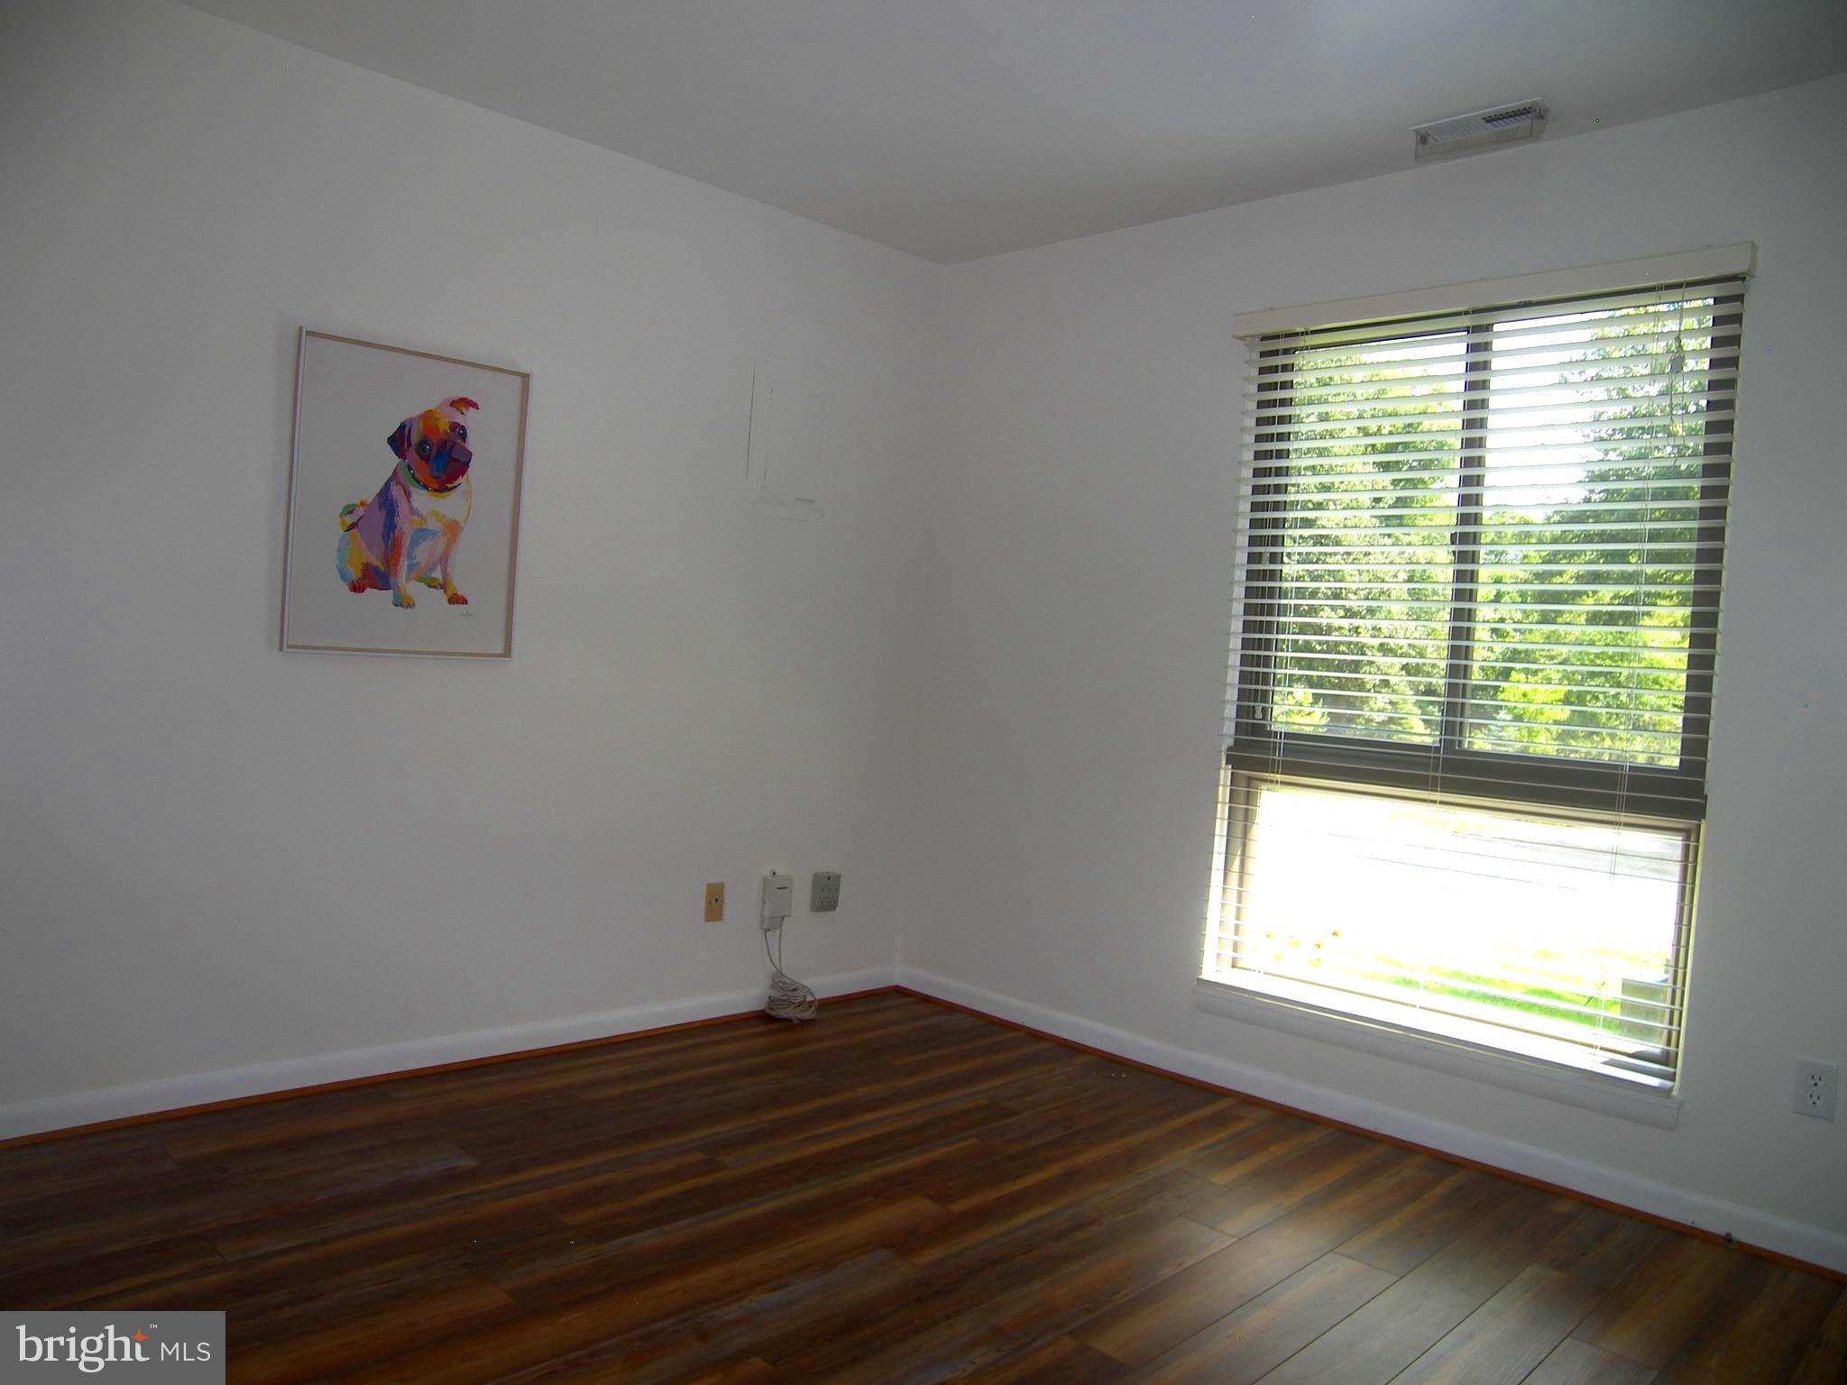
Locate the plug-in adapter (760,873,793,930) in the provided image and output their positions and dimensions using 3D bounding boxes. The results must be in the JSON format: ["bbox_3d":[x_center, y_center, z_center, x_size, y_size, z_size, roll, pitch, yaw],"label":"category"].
[{"bbox_3d":[-0.449,0.641,4.095,0.082,0.165,0.045,2,3,-45],"label":"plug-in adapter"}]

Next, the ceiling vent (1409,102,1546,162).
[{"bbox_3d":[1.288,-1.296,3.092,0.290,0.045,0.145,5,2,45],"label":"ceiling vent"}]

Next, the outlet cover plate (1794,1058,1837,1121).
[{"bbox_3d":[1.802,0.801,2.694,0.070,0.114,0.010,5,2,45],"label":"outlet cover plate"}]

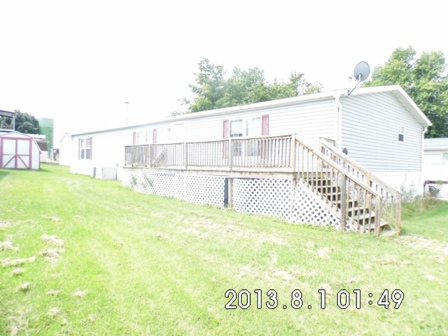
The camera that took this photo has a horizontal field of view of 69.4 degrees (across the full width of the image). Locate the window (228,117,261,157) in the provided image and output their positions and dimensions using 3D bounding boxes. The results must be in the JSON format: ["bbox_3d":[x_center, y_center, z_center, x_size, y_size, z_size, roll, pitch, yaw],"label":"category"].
[{"bbox_3d":[0.788,-1.210,12.825,0.100,1.532,1.741,1,0,-44],"label":"window"}]

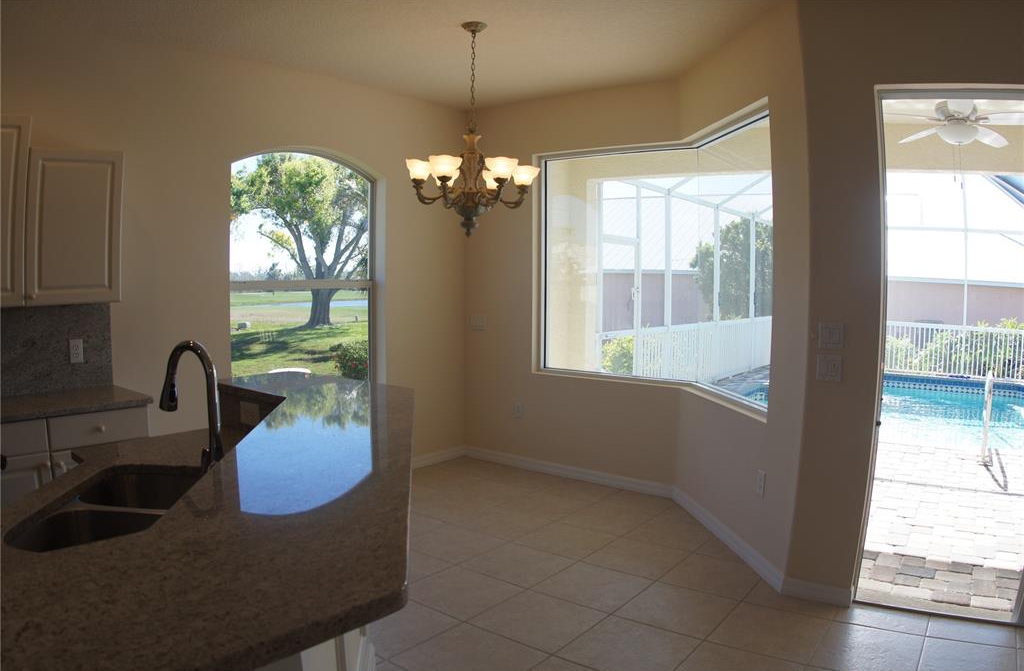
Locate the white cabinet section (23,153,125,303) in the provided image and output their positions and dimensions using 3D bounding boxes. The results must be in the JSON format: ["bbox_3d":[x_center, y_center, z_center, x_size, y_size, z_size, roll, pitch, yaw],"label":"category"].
[{"bbox_3d":[-2.155,-0.530,3.256,0.330,0.760,0.440,4,5,38],"label":"white cabinet section"}]

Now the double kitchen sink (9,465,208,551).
[{"bbox_3d":[-0.921,0.505,1.672,0.420,0.210,0.680,0,4,-7],"label":"double kitchen sink"}]

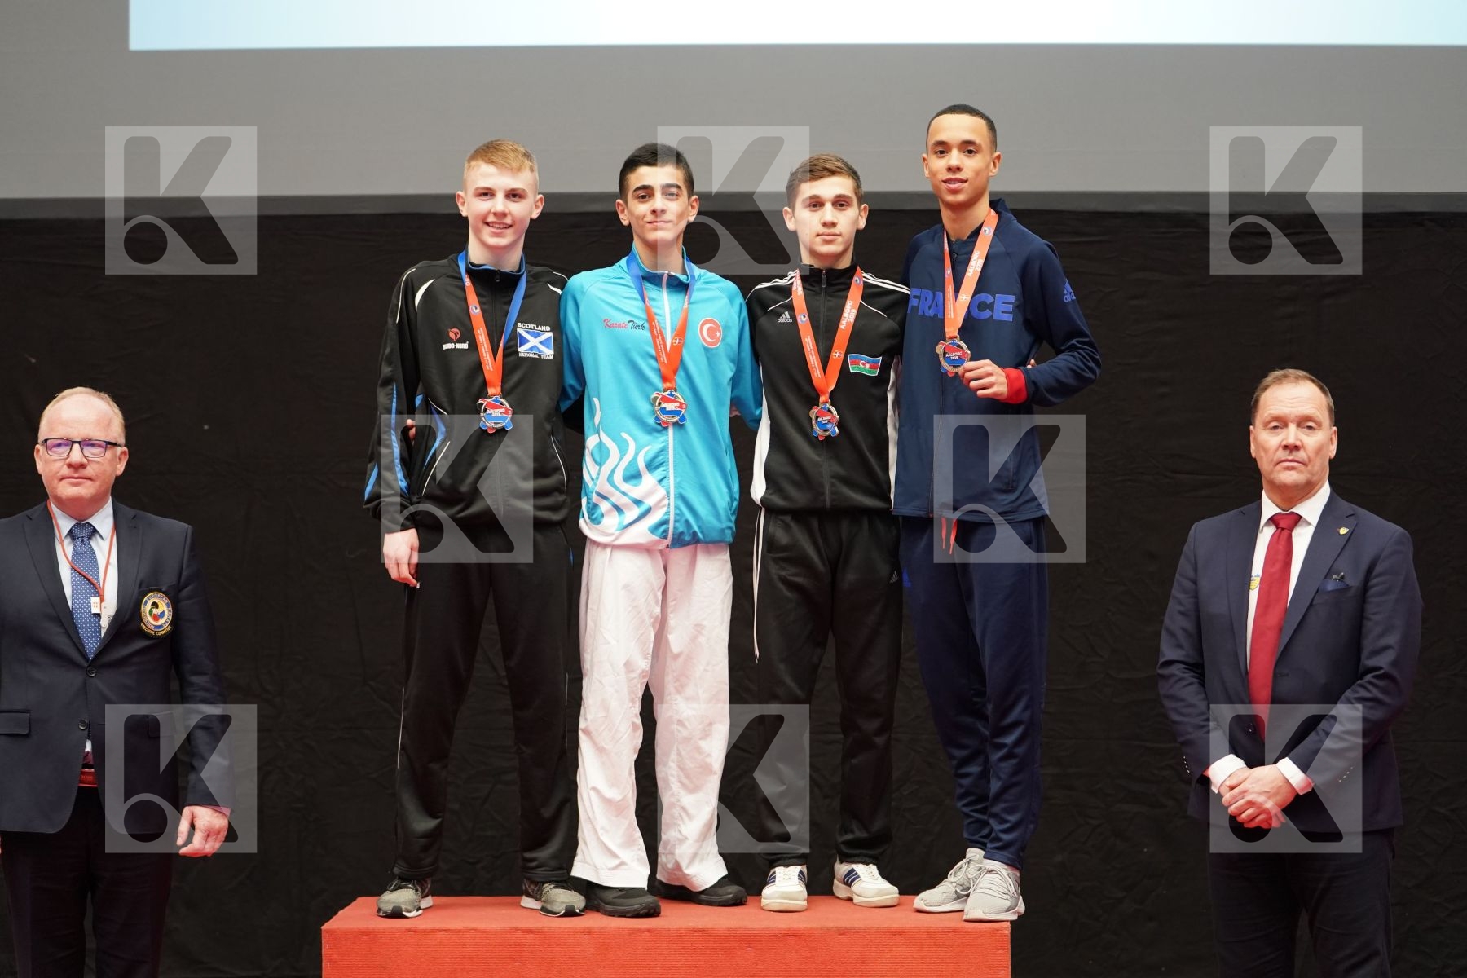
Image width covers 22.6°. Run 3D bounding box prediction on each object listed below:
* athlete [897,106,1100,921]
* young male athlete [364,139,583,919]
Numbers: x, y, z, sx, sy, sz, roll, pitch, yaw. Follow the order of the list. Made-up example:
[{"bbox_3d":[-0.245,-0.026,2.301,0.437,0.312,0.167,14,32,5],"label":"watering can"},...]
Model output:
[{"bbox_3d":[0.525,0.043,8.150,0.590,1.790,0.440,-1,-1,25],"label":"athlete"},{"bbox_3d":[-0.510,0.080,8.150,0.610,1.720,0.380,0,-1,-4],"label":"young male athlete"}]

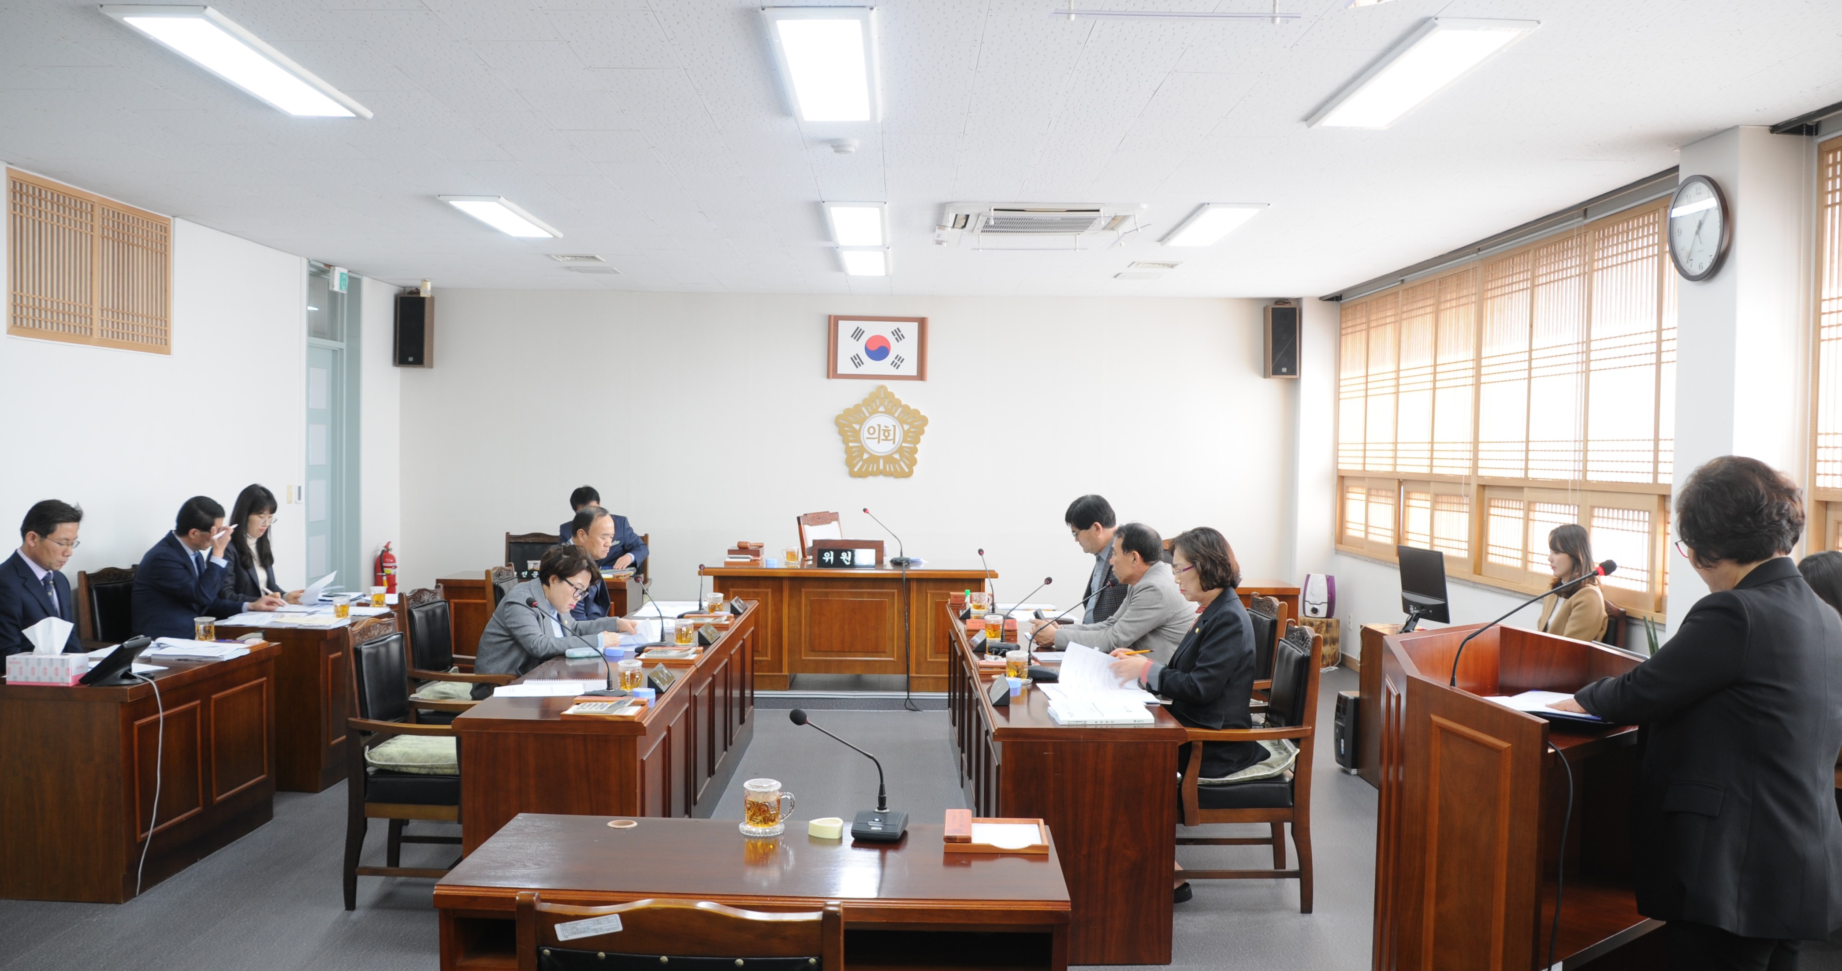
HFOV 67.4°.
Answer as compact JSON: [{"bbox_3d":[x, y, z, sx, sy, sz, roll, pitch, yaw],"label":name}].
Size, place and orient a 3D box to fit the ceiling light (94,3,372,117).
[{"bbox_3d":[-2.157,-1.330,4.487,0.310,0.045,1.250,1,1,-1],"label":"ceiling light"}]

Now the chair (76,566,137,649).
[{"bbox_3d":[-3.628,0.891,6.646,0.570,0.980,0.570,1,1,-1],"label":"chair"}]

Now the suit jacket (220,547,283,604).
[{"bbox_3d":[-3.502,0.579,7.107,0.430,0.540,0.430,1,1,14],"label":"suit jacket"}]

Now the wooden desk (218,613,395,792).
[{"bbox_3d":[-2.874,0.961,6.515,0.590,0.703,1.140,1,1,-1],"label":"wooden desk"}]

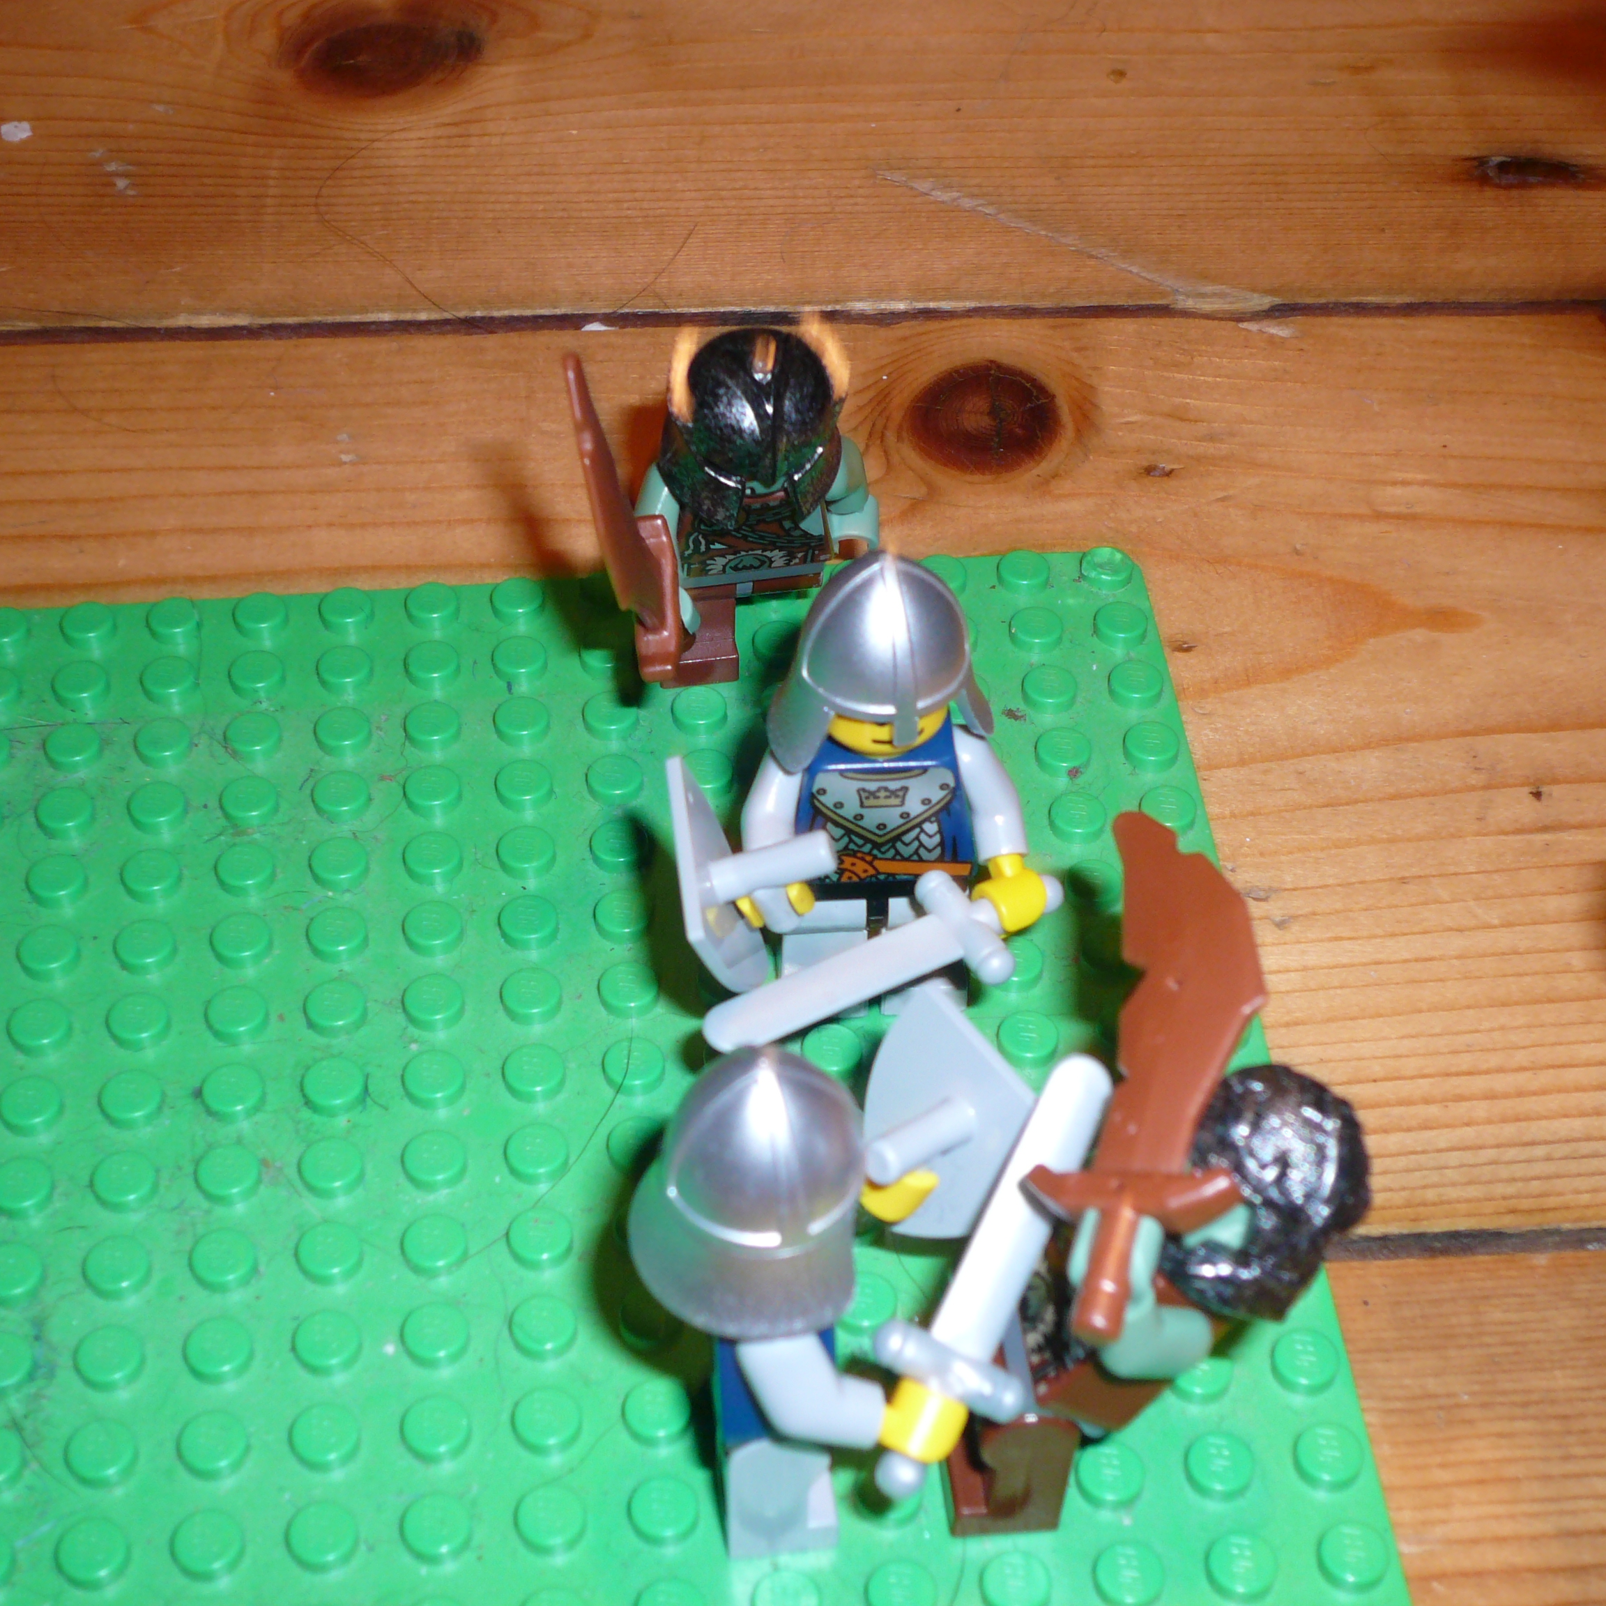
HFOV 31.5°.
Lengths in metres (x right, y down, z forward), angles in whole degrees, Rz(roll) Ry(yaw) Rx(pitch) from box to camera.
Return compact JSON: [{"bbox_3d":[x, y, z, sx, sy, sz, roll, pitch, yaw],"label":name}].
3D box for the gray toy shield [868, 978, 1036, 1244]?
[{"bbox_3d":[0.008,0.025,0.204,0.009,0.021,0.015,-25,64,-40],"label":"gray toy shield"}]

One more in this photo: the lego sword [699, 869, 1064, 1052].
[{"bbox_3d":[0.007,0.012,0.213,0.034,0.003,0.011,-20,60,-34],"label":"lego sword"}]

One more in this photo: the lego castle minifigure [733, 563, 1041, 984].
[{"bbox_3d":[0.006,0.000,0.221,0.023,0.046,0.018,-3,47,-4],"label":"lego castle minifigure"}]

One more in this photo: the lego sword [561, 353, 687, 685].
[{"bbox_3d":[-0.014,-0.020,0.237,0.003,0.041,0.016,-7,69,7],"label":"lego sword"}]

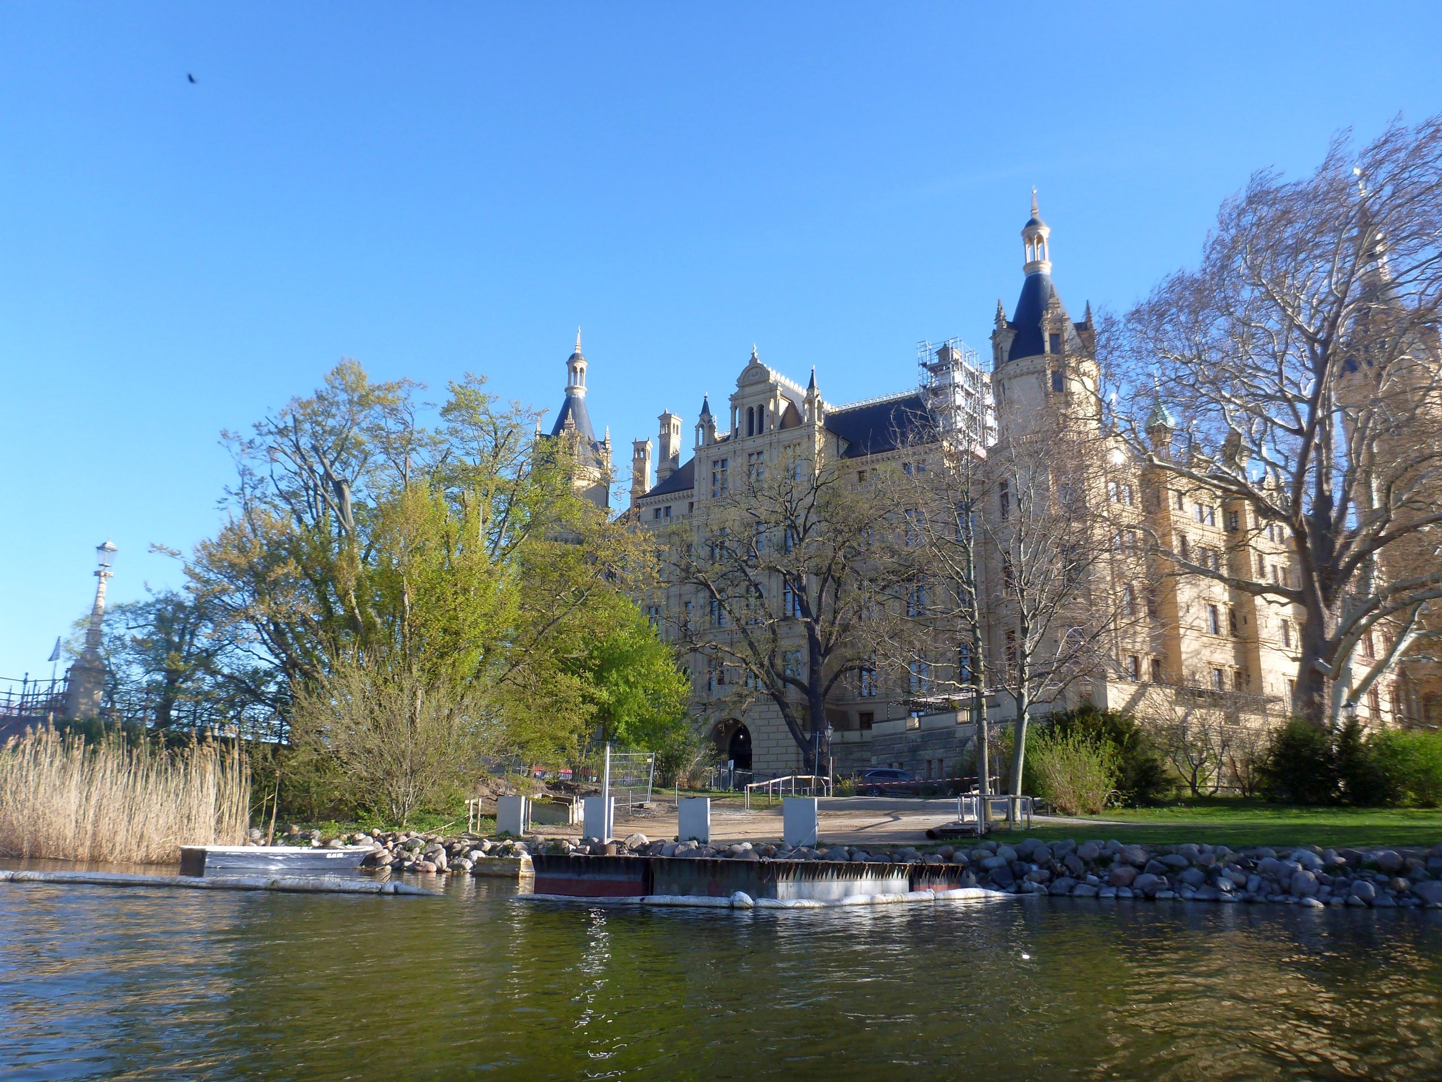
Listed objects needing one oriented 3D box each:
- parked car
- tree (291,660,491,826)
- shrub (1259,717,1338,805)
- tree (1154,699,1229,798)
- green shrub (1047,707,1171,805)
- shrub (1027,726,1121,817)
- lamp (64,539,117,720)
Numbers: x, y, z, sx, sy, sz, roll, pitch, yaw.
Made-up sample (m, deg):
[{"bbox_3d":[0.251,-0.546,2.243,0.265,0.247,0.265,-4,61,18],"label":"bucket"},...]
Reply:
[{"bbox_3d":[10.141,13.771,66.500,4.500,1.600,1.850,3,-13,-7],"label":"parked car"},{"bbox_3d":[-9.379,5.803,33.500,5.486,4.546,4.663,4,-13,-15],"label":"tree"},{"bbox_3d":[19.563,7.471,39.500,2.527,2.855,2.400,-5,-14,25],"label":"shrub"},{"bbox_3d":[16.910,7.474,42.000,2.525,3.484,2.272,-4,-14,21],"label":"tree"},{"bbox_3d":[13.112,7.235,39.500,4.017,3.220,3.415,-3,-14,18],"label":"green shrub"},{"bbox_3d":[10.723,7.012,35.500,2.716,2.565,2.444,-3,-14,16],"label":"shrub"},{"bbox_3d":[-21.595,3.002,40.000,1.150,6.137,1.150,2,-13,-6],"label":"lamp"}]

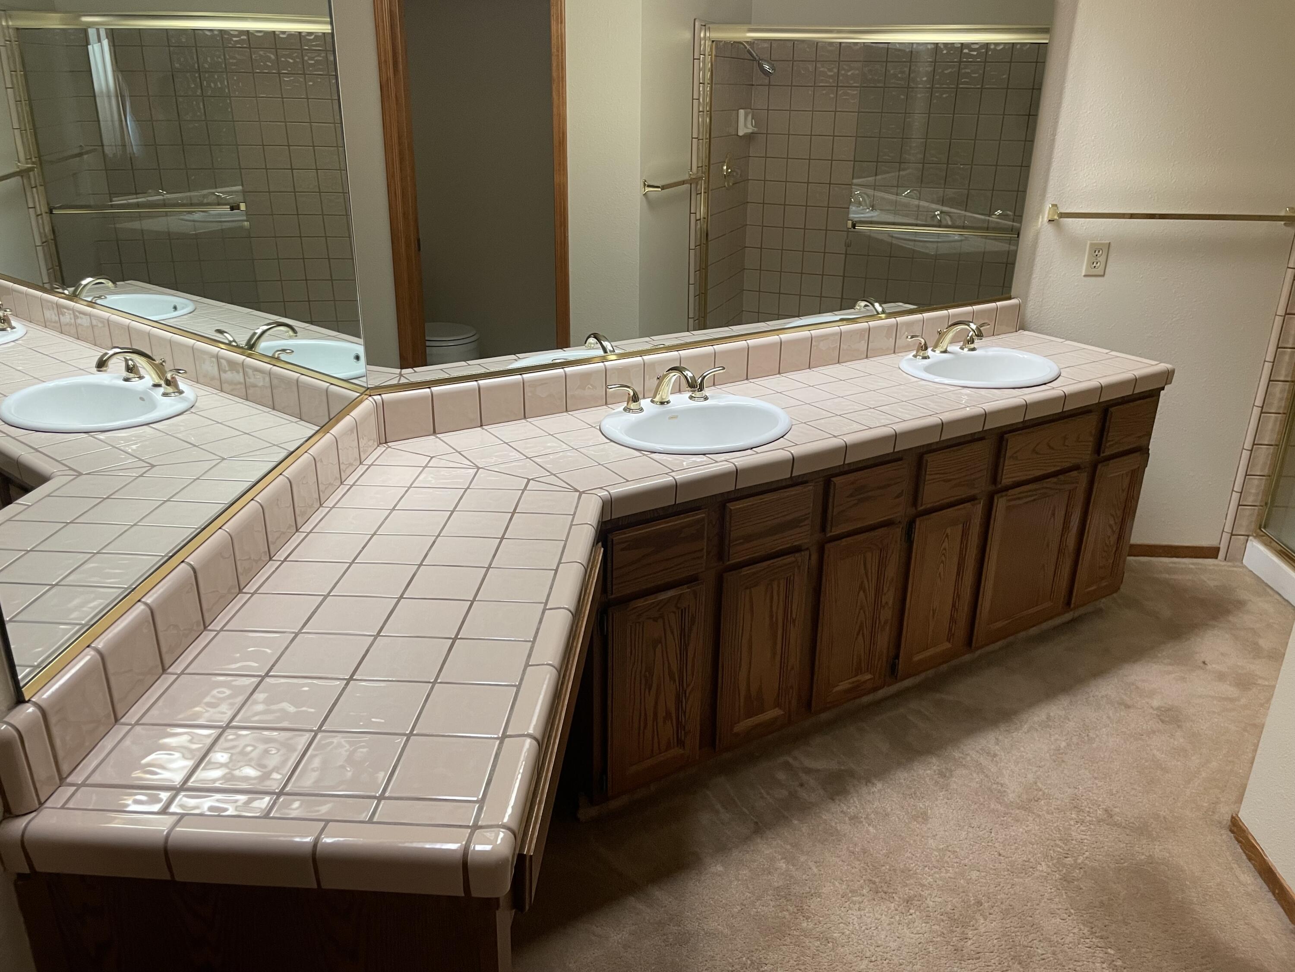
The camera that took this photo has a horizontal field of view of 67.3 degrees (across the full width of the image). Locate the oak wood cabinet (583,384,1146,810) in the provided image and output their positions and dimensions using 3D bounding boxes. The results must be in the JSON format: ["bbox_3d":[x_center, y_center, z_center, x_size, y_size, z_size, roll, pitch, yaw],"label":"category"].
[{"bbox_3d":[0.567,0.138,2.762,1.955,0.753,0.544,-13,25,-30],"label":"oak wood cabinet"}]

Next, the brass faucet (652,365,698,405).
[{"bbox_3d":[0.067,-0.241,2.401,0.052,0.113,0.176,-13,25,-30],"label":"brass faucet"}]

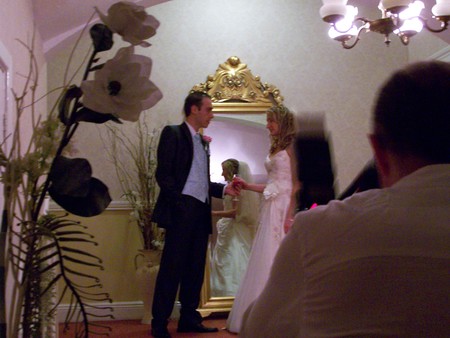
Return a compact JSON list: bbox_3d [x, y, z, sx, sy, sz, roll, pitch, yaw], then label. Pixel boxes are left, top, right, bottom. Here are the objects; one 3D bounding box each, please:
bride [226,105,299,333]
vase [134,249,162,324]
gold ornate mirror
[{"bbox_3d":[0.396,0.366,5.500,0.780,1.700,0.680,0,-3,-20],"label":"bride"},{"bbox_3d":[-0.630,0.976,6.050,0.240,0.630,0.210,-1,-3,-8],"label":"vase"},{"bbox_3d":[0.119,0.149,6.200,0.800,2.200,0.140,-1,-8,-8],"label":"gold ornate mirror"}]

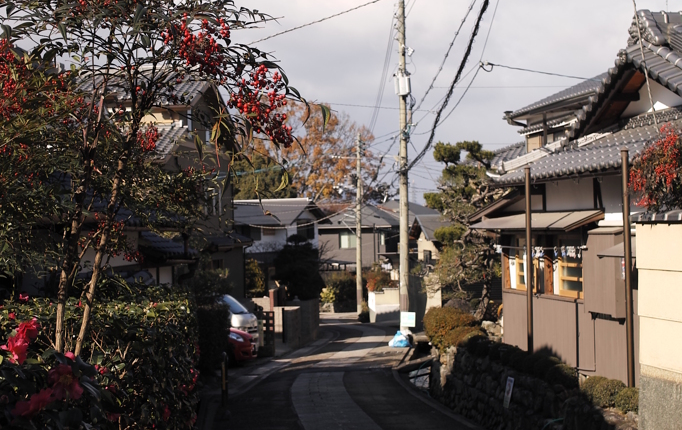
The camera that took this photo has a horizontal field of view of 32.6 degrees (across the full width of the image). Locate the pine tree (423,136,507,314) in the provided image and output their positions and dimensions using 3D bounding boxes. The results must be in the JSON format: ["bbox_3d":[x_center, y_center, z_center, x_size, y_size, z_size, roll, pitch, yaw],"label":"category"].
[{"bbox_3d":[2.584,0.278,24.000,1.750,3.650,1.750,-1,-1,-10],"label":"pine tree"}]

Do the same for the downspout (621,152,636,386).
[{"bbox_3d":[3.443,0.654,14.000,0.085,2.930,0.085,-1,-1,-11],"label":"downspout"}]

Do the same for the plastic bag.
[{"bbox_3d":[1.862,3.898,36.800,0.660,0.540,0.540,-1,-1,0],"label":"plastic bag"}]

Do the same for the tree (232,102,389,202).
[{"bbox_3d":[-2.227,-1.019,88.000,11.000,14.000,10.500,-1,-1,0],"label":"tree"}]

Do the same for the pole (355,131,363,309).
[{"bbox_3d":[1.031,0.530,65.000,0.340,10.300,0.340,-1,-1,0],"label":"pole"}]

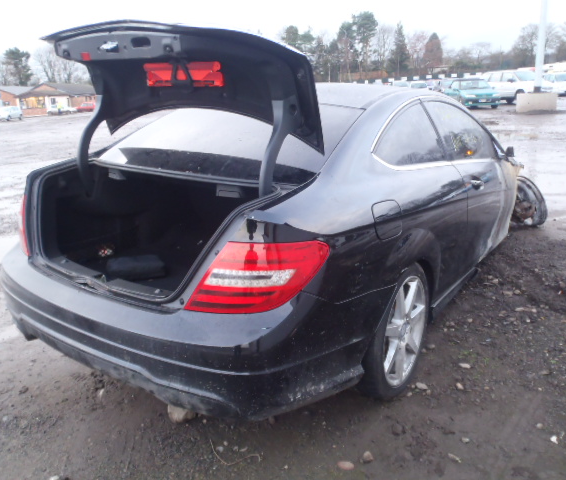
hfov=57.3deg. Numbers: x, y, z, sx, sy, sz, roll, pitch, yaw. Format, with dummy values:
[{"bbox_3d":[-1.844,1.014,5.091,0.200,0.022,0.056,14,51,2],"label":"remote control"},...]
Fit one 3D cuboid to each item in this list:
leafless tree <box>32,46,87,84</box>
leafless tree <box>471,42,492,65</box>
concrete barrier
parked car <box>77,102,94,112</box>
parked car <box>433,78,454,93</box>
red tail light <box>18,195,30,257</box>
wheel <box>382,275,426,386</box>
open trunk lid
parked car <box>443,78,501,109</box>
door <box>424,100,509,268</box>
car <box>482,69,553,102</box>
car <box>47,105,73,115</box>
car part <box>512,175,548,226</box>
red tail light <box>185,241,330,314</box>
[{"bbox_3d":[-37.799,-27.480,88.890,8.800,10.800,7.920,-11,18,-25],"label":"leafless tree"},{"bbox_3d":[43.640,-38.807,114.153,4.200,8.900,4.200,3,17,21],"label":"leafless tree"},{"bbox_3d":[10.220,-5.559,20.830,1.480,0.730,0.750,3,17,21],"label":"concrete barrier"},{"bbox_3d":[-28.061,-18.684,73.000,4.000,1.400,1.680,-3,16,1],"label":"parked car"},{"bbox_3d":[10.321,-9.386,32.679,1.720,1.430,4.200,-3,16,1],"label":"parked car"},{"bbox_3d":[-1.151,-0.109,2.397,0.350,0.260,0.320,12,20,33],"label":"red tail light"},{"bbox_3d":[0.478,0.394,2.368,0.200,0.490,0.490,12,20,33],"label":"wheel"},{"bbox_3d":[-0.504,-0.514,2.091,1.310,0.680,0.570,10,19,34],"label":"open trunk lid"},{"bbox_3d":[9.550,-7.480,26.400,1.690,1.370,4.100,-2,16,5],"label":"parked car"},{"bbox_3d":[1.231,-0.377,3.332,0.300,1.060,1.480,12,20,33],"label":"door"},{"bbox_3d":[12.063,-8.154,27.726,1.740,1.620,4.350,-7,17,-13],"label":"car"},{"bbox_3d":[-29.950,-17.645,70.000,4.100,1.420,1.700,-6,16,-7],"label":"car"},{"bbox_3d":[2.250,-0.356,4.720,0.240,0.480,0.450,-16,18,-8],"label":"car part"},{"bbox_3d":[-0.090,0.109,1.704,0.360,0.255,0.340,7,17,26],"label":"red tail light"}]

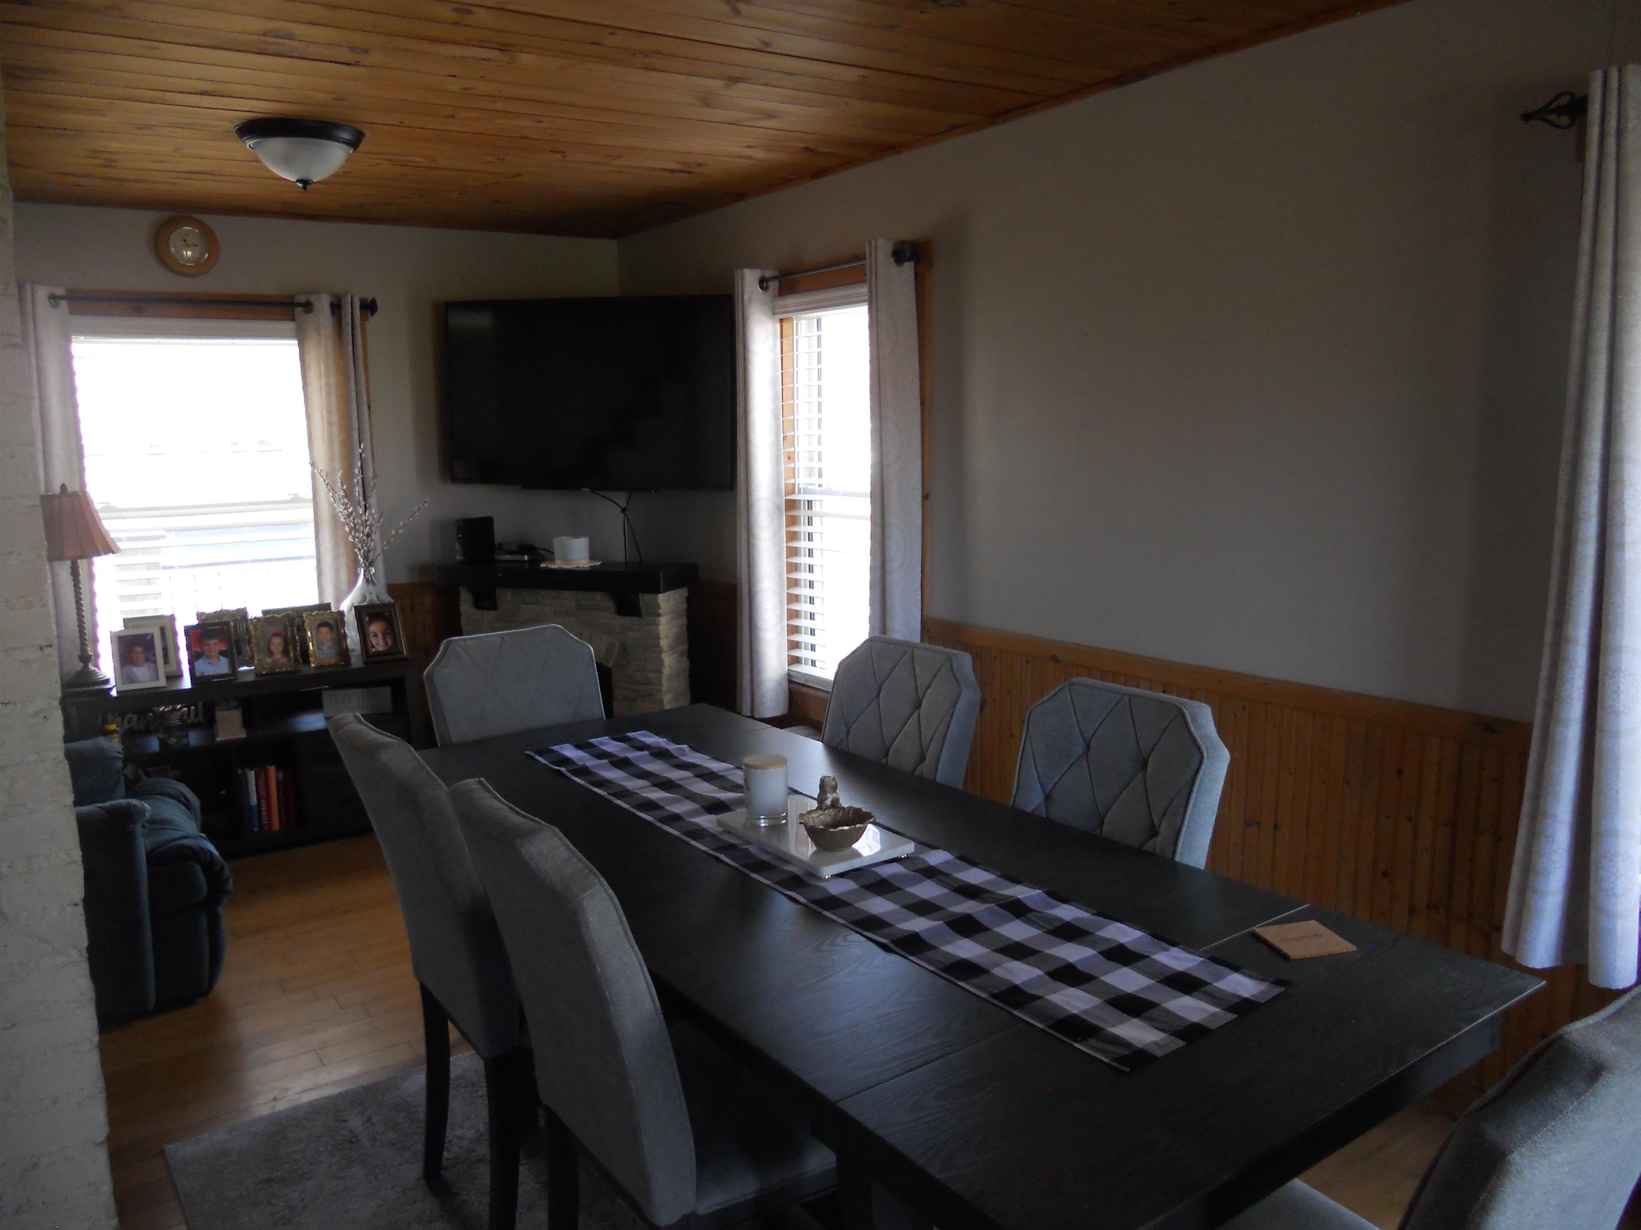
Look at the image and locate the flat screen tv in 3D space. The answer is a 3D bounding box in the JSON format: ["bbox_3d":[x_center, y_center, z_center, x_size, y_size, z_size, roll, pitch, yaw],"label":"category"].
[{"bbox_3d":[-0.897,-0.856,4.953,1.230,0.710,0.060,2,8,18],"label":"flat screen tv"}]

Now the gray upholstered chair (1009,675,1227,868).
[{"bbox_3d":[0.373,0.654,2.382,0.620,0.975,0.465,-7,10,-34],"label":"gray upholstered chair"}]

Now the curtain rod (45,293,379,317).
[{"bbox_3d":[-2.182,-1.127,4.610,1.165,0.065,0.070,-6,10,-34],"label":"curtain rod"}]

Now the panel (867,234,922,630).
[{"bbox_3d":[0.235,-0.337,3.993,0.100,1.620,0.140,-6,10,-34],"label":"panel"}]

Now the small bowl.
[{"bbox_3d":[0.026,0.355,2.121,0.123,0.057,0.123,-1,8,0],"label":"small bowl"}]

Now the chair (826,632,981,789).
[{"bbox_3d":[-0.014,0.579,2.949,0.620,0.975,0.465,-7,10,-34],"label":"chair"}]

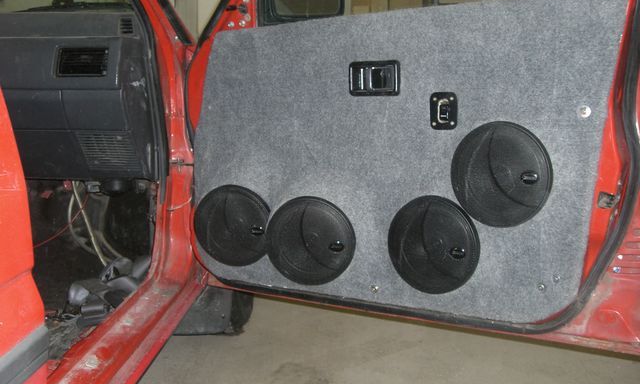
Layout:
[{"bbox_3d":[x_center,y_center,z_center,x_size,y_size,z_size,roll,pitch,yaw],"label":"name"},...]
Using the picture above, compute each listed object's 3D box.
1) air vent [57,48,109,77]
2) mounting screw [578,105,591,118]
[{"bbox_3d":[-0.504,-0.275,1.490,0.112,0.063,0.025,0,5,-1],"label":"air vent"},{"bbox_3d":[0.423,-0.128,1.126,0.021,0.021,0.006,4,7,34],"label":"mounting screw"}]

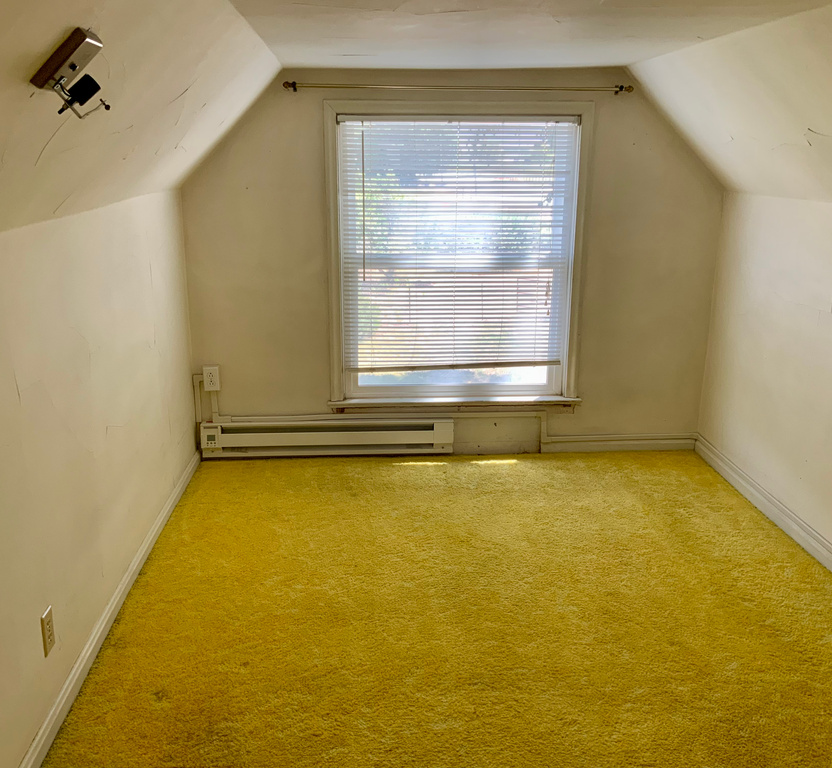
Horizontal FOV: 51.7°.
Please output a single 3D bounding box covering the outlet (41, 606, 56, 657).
[{"bbox_3d":[-0.950,0.642,2.227,0.010,0.114,0.070,-1,15,-3],"label":"outlet"}]

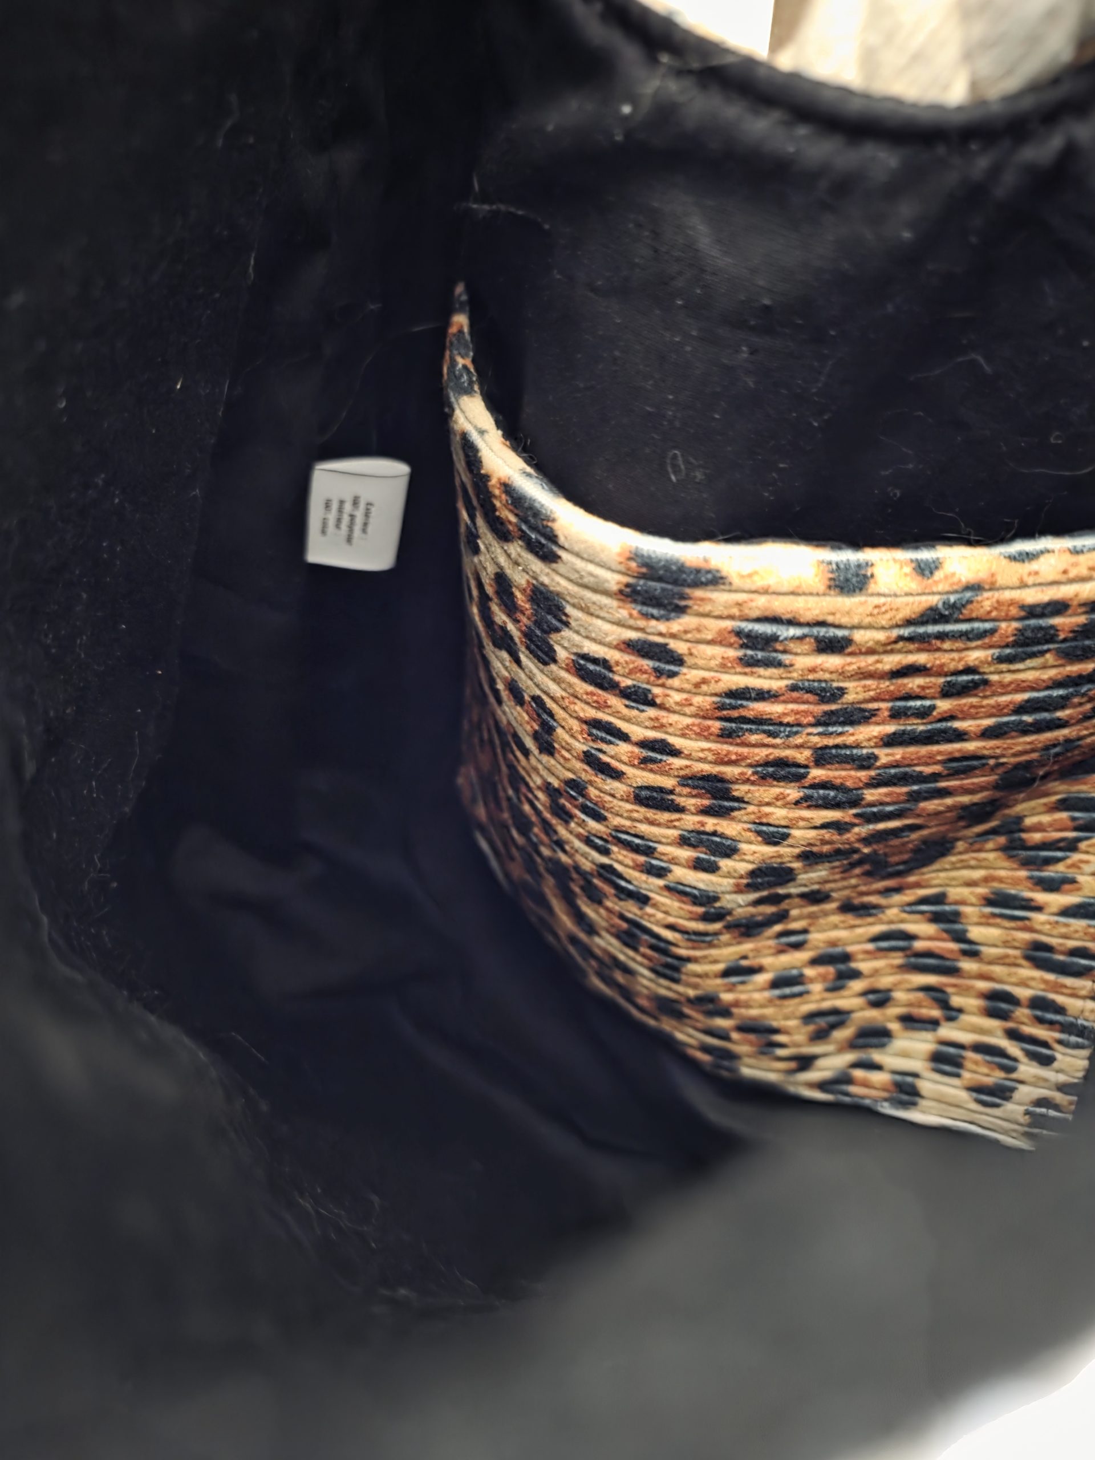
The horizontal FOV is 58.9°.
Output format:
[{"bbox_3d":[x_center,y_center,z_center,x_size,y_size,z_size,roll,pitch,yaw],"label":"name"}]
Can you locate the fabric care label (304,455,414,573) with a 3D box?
[{"bbox_3d":[-0.048,-0.055,0.245,0.022,0.029,0.007,3,48,-16],"label":"fabric care label"}]

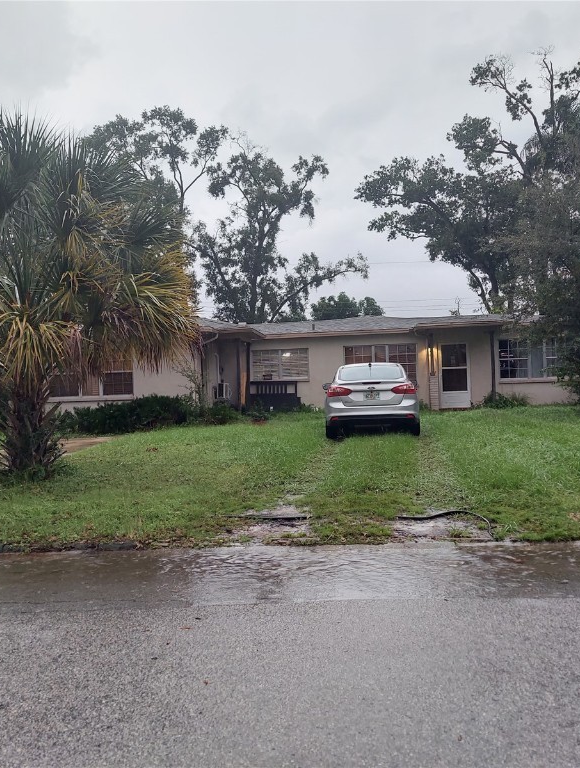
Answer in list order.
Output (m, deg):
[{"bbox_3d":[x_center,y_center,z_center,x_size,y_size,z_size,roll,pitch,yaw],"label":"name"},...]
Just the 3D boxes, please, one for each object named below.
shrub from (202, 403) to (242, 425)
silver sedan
[{"bbox_3d":[-1.870,0.779,19.297,1.050,0.600,0.900,-2,1,6],"label":"shrub"},{"bbox_3d":[1.686,0.275,14.993,1.830,1.470,4.530,-2,1,6],"label":"silver sedan"}]

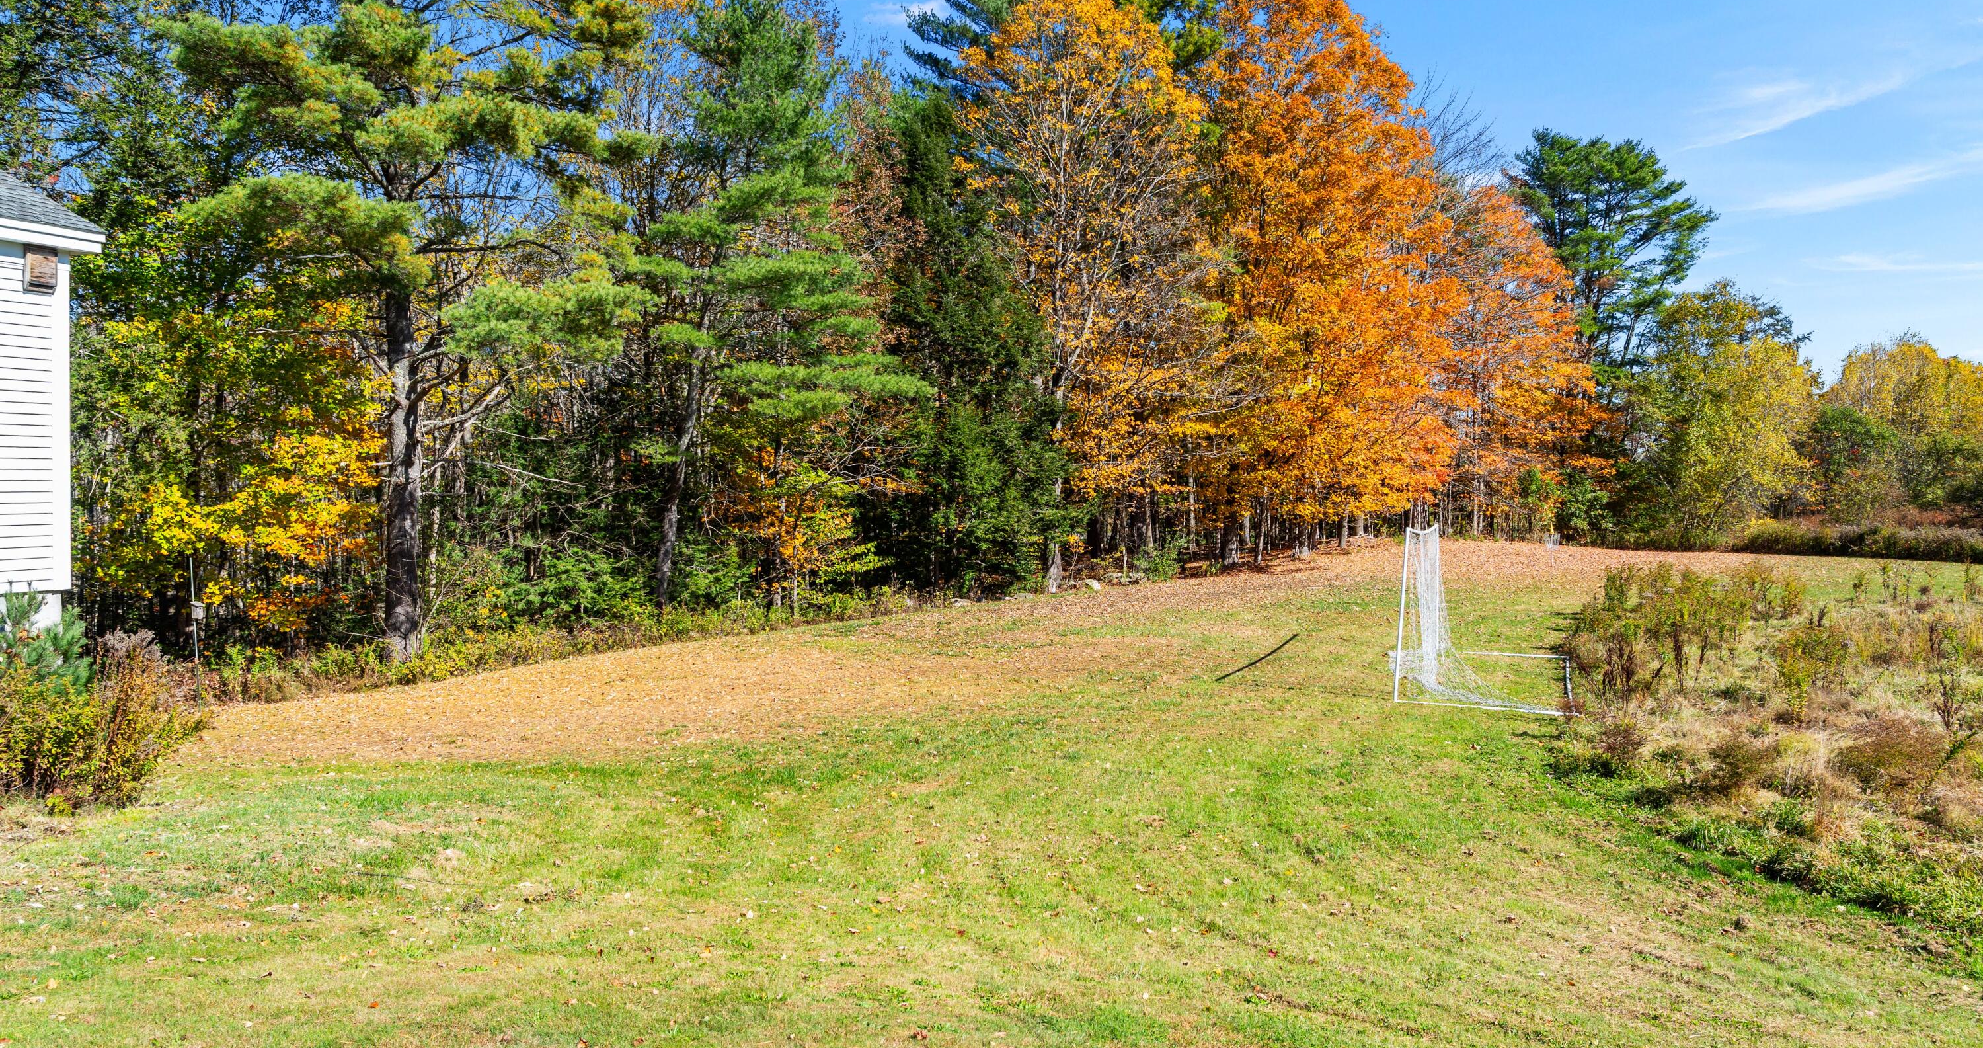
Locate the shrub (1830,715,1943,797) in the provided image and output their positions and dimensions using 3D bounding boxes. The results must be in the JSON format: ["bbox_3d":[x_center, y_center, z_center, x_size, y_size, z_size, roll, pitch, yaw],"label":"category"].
[{"bbox_3d":[8.199,2.098,12.100,1.030,0.660,0.900,2,2,34],"label":"shrub"}]

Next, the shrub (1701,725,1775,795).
[{"bbox_3d":[6.788,2.137,12.000,0.680,0.600,0.650,2,2,29],"label":"shrub"}]

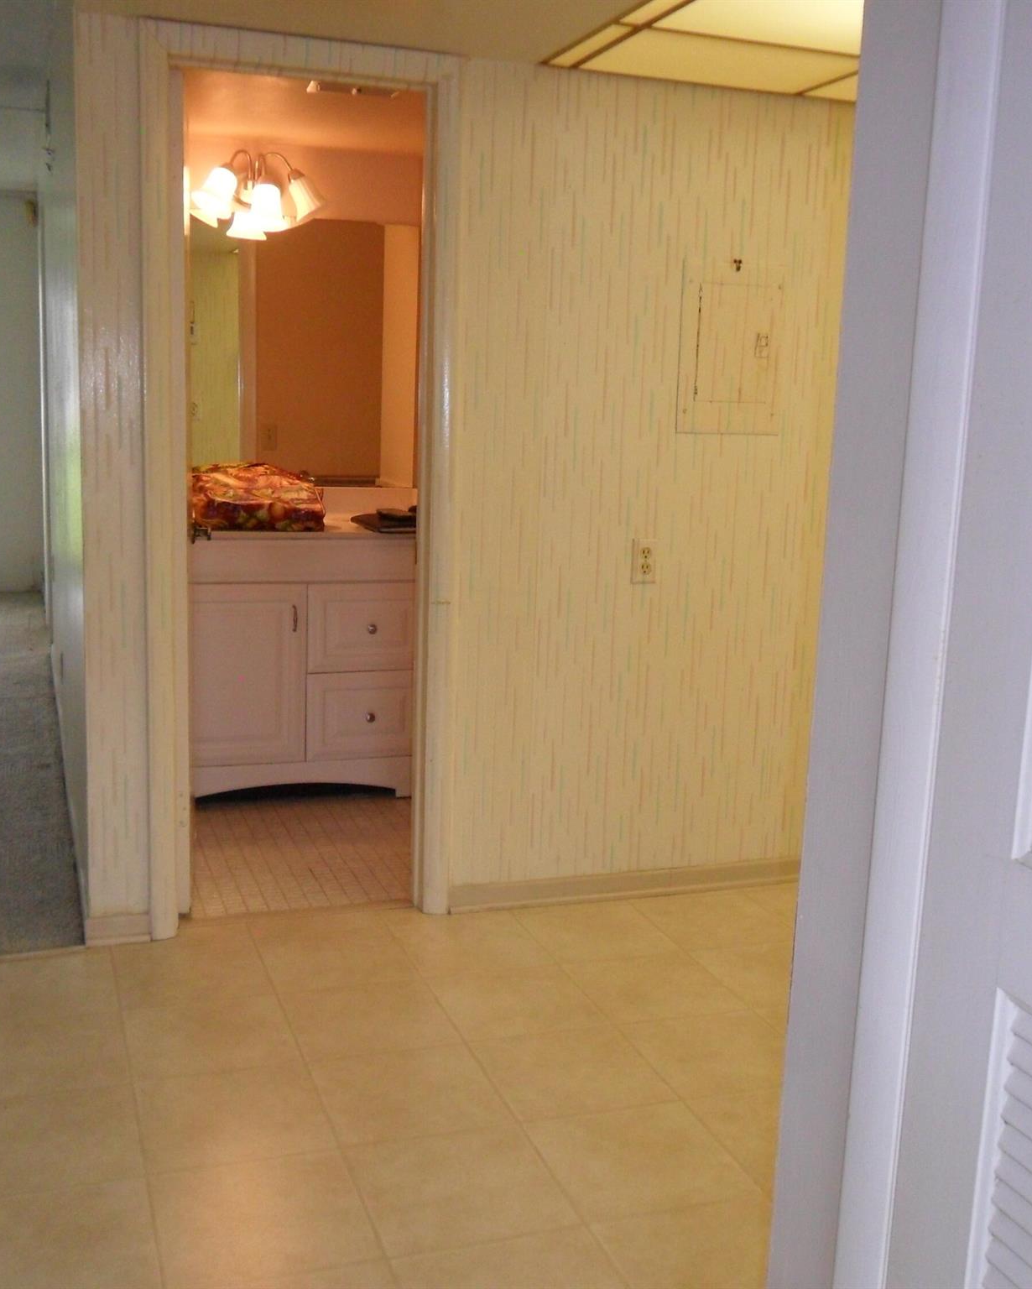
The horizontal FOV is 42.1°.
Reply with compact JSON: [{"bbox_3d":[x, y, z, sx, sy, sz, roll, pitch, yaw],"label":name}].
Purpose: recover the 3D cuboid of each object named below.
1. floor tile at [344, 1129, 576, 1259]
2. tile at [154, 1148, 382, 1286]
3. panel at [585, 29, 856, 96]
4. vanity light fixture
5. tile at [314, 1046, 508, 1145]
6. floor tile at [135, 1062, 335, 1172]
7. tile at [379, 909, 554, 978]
[{"bbox_3d":[-0.097,0.917,2.269,0.331,0.010,0.330,-2,10,-19],"label":"floor tile"},{"bbox_3d":[-0.409,0.925,2.159,0.331,0.010,0.330,-2,10,-19],"label":"tile"},{"bbox_3d":[0.494,-1.368,3.147,0.600,0.015,0.370,-2,10,-19],"label":"panel"},{"bbox_3d":[-0.861,-1.506,4.481,0.449,0.268,0.280,-2,10,-19],"label":"vanity light fixture"},{"bbox_3d":[-0.206,0.861,2.575,0.331,0.010,0.330,-2,10,-19],"label":"tile"},{"bbox_3d":[-0.518,0.870,2.465,0.331,0.010,0.330,-2,10,-19],"label":"floor tile"},{"bbox_3d":[-0.111,0.739,3.286,0.328,0.012,0.328,-2,10,-19],"label":"tile"}]

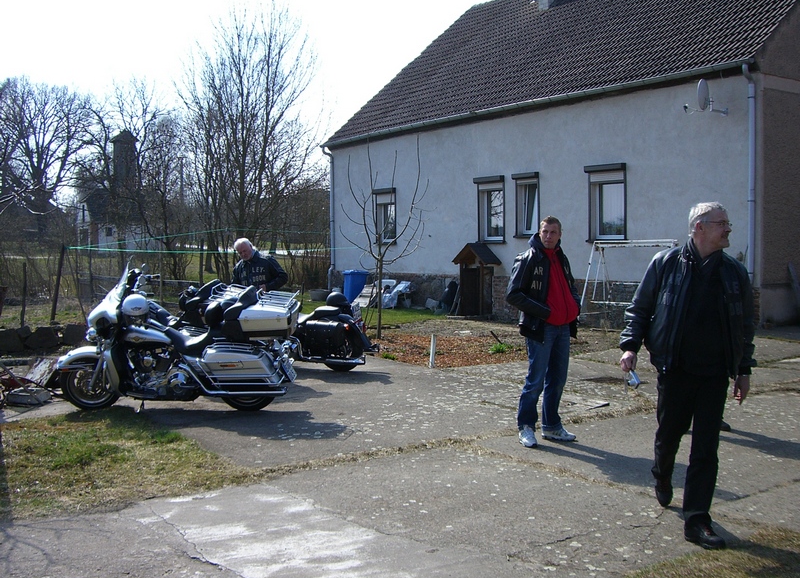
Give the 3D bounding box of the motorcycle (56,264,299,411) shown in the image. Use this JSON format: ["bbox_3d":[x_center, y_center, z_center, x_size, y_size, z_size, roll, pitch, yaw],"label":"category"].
[{"bbox_3d":[-2.172,0.460,8.678,2.450,1.420,0.920,0,3,7],"label":"motorcycle"}]

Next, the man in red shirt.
[{"bbox_3d":[1.163,0.323,7.141,0.530,1.830,0.420,-1,3,-25],"label":"man in red shirt"}]

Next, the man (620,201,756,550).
[{"bbox_3d":[1.590,0.422,4.863,0.680,1.830,0.580,0,3,-3],"label":"man"}]

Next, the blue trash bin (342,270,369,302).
[{"bbox_3d":[-1.216,-0.002,24.023,0.580,1.000,0.500,-2,3,-35],"label":"blue trash bin"}]

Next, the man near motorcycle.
[{"bbox_3d":[-1.668,0.234,10.520,0.620,1.710,0.450,1,3,18],"label":"man near motorcycle"}]

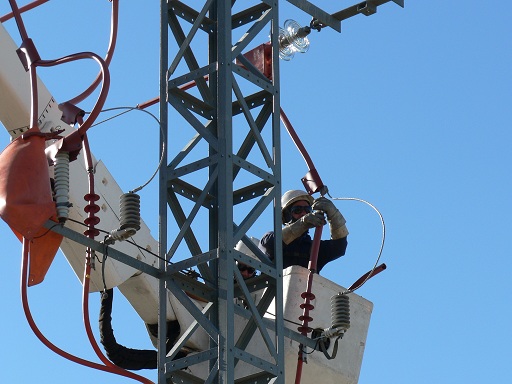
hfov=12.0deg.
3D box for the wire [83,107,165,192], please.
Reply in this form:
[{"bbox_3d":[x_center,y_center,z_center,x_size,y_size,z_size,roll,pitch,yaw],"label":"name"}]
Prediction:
[{"bbox_3d":[-0.751,-0.243,13.850,0.470,0.550,0.140,-7,-26,13],"label":"wire"}]

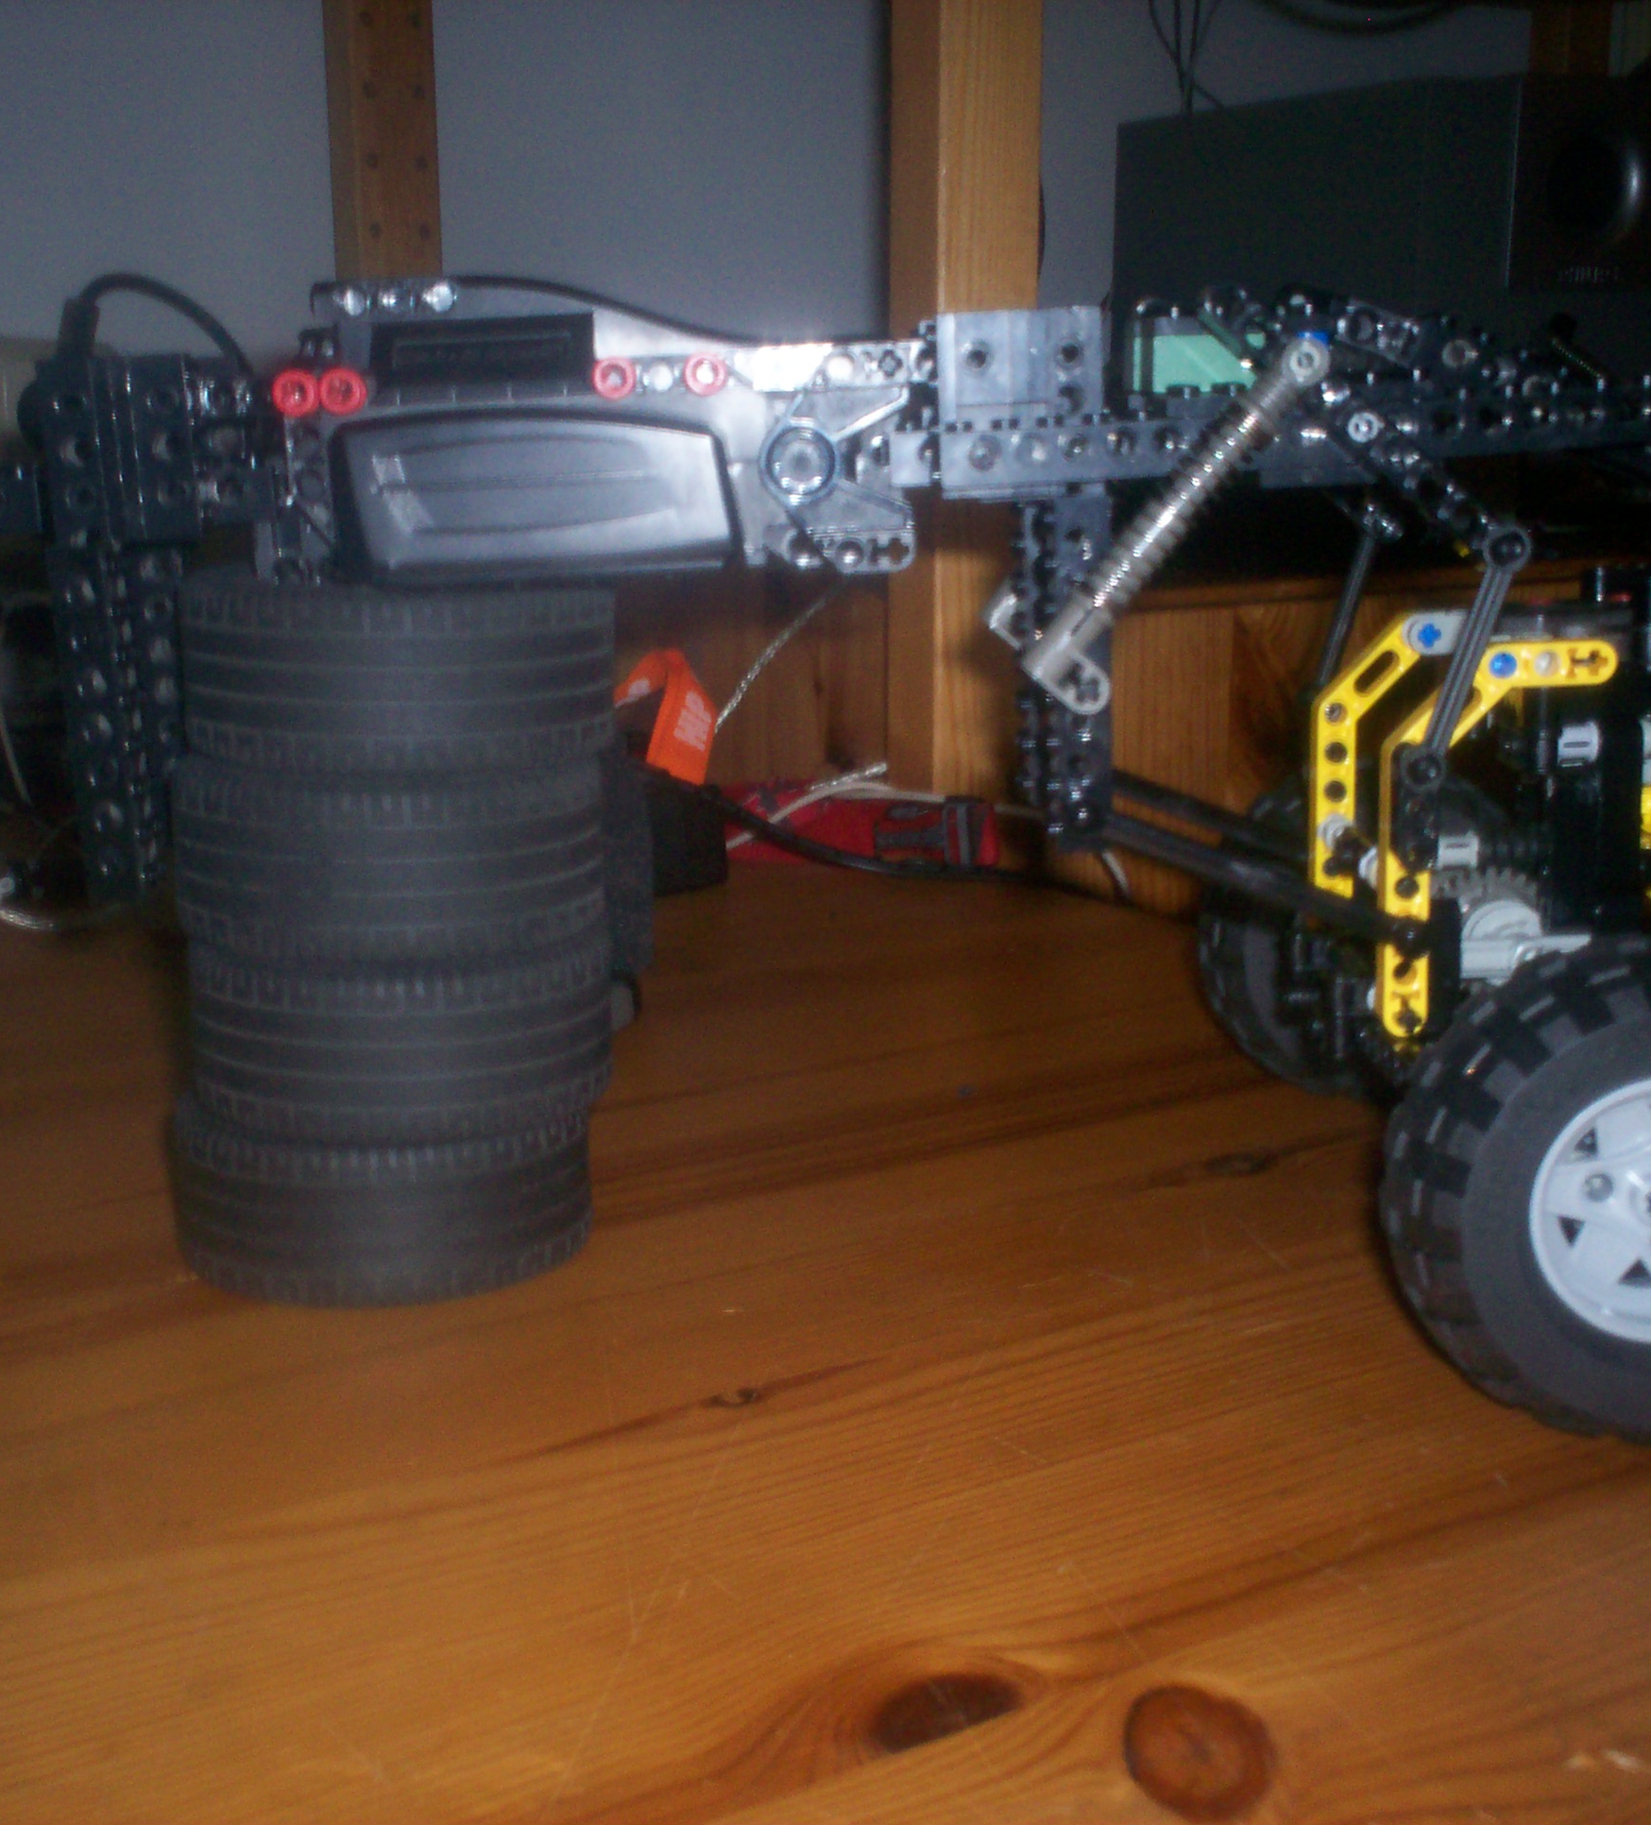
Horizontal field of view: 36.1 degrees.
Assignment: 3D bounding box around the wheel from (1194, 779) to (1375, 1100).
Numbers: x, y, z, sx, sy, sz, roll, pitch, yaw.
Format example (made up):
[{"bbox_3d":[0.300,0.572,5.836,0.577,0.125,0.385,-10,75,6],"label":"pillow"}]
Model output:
[{"bbox_3d":[0.130,0.005,0.598,0.082,0.082,0.039,0,12,-1],"label":"wheel"}]

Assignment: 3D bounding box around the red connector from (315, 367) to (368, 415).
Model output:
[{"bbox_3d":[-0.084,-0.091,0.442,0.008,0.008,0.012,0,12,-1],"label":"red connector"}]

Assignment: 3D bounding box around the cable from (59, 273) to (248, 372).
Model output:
[{"bbox_3d":[-0.124,-0.109,0.467,0.036,0.019,0.014,0,12,-1],"label":"cable"}]

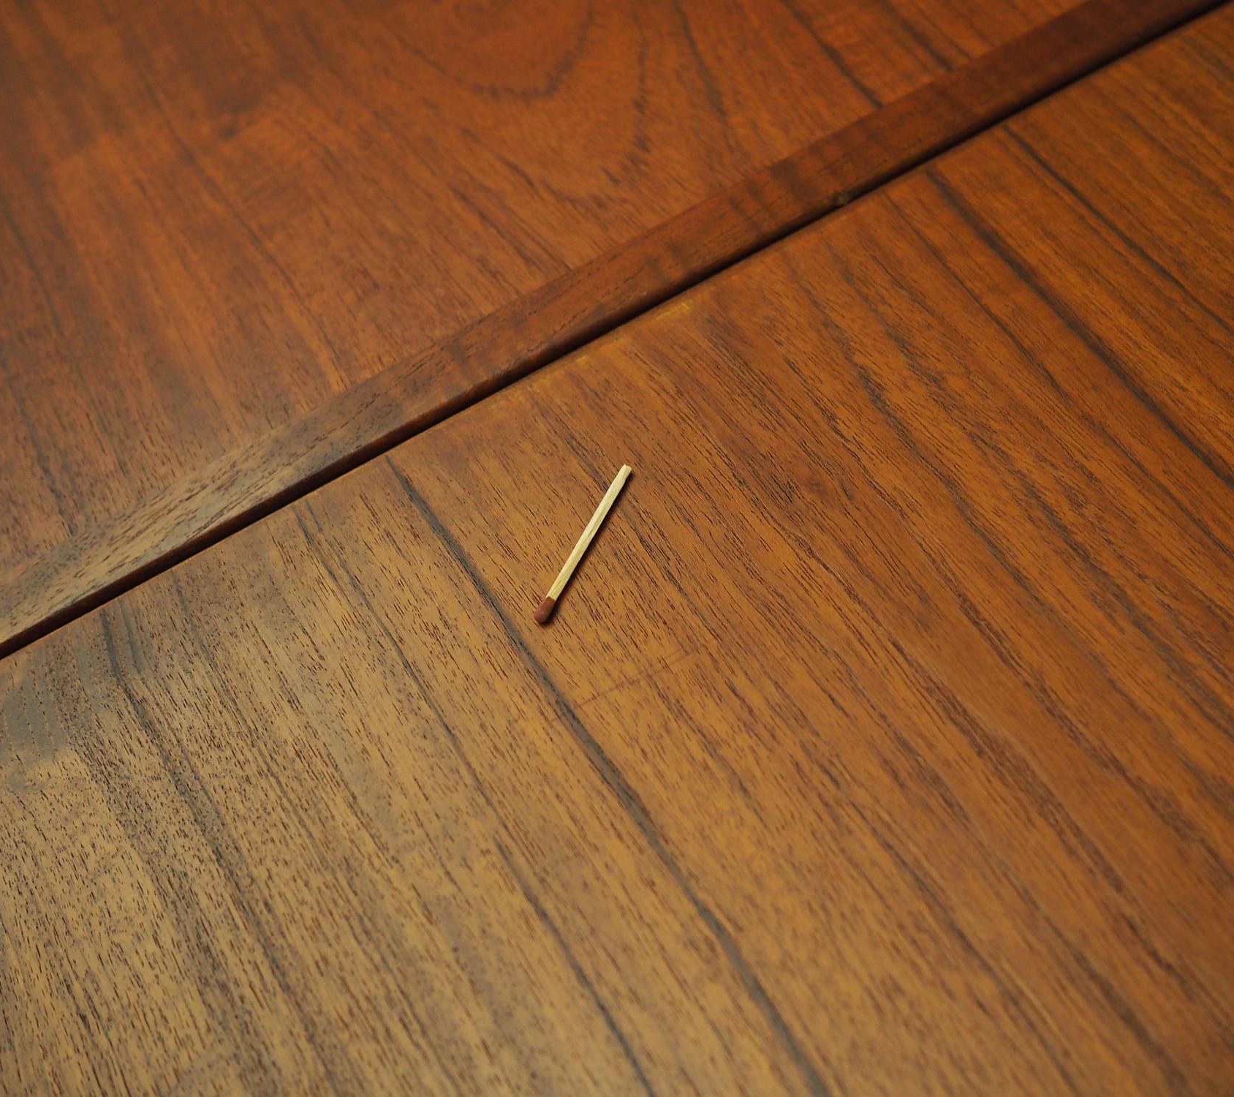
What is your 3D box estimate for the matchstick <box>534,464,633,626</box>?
[{"bbox_3d":[-0.008,-0.002,0.333,0.003,0.003,0.046,18,62,22],"label":"matchstick"}]

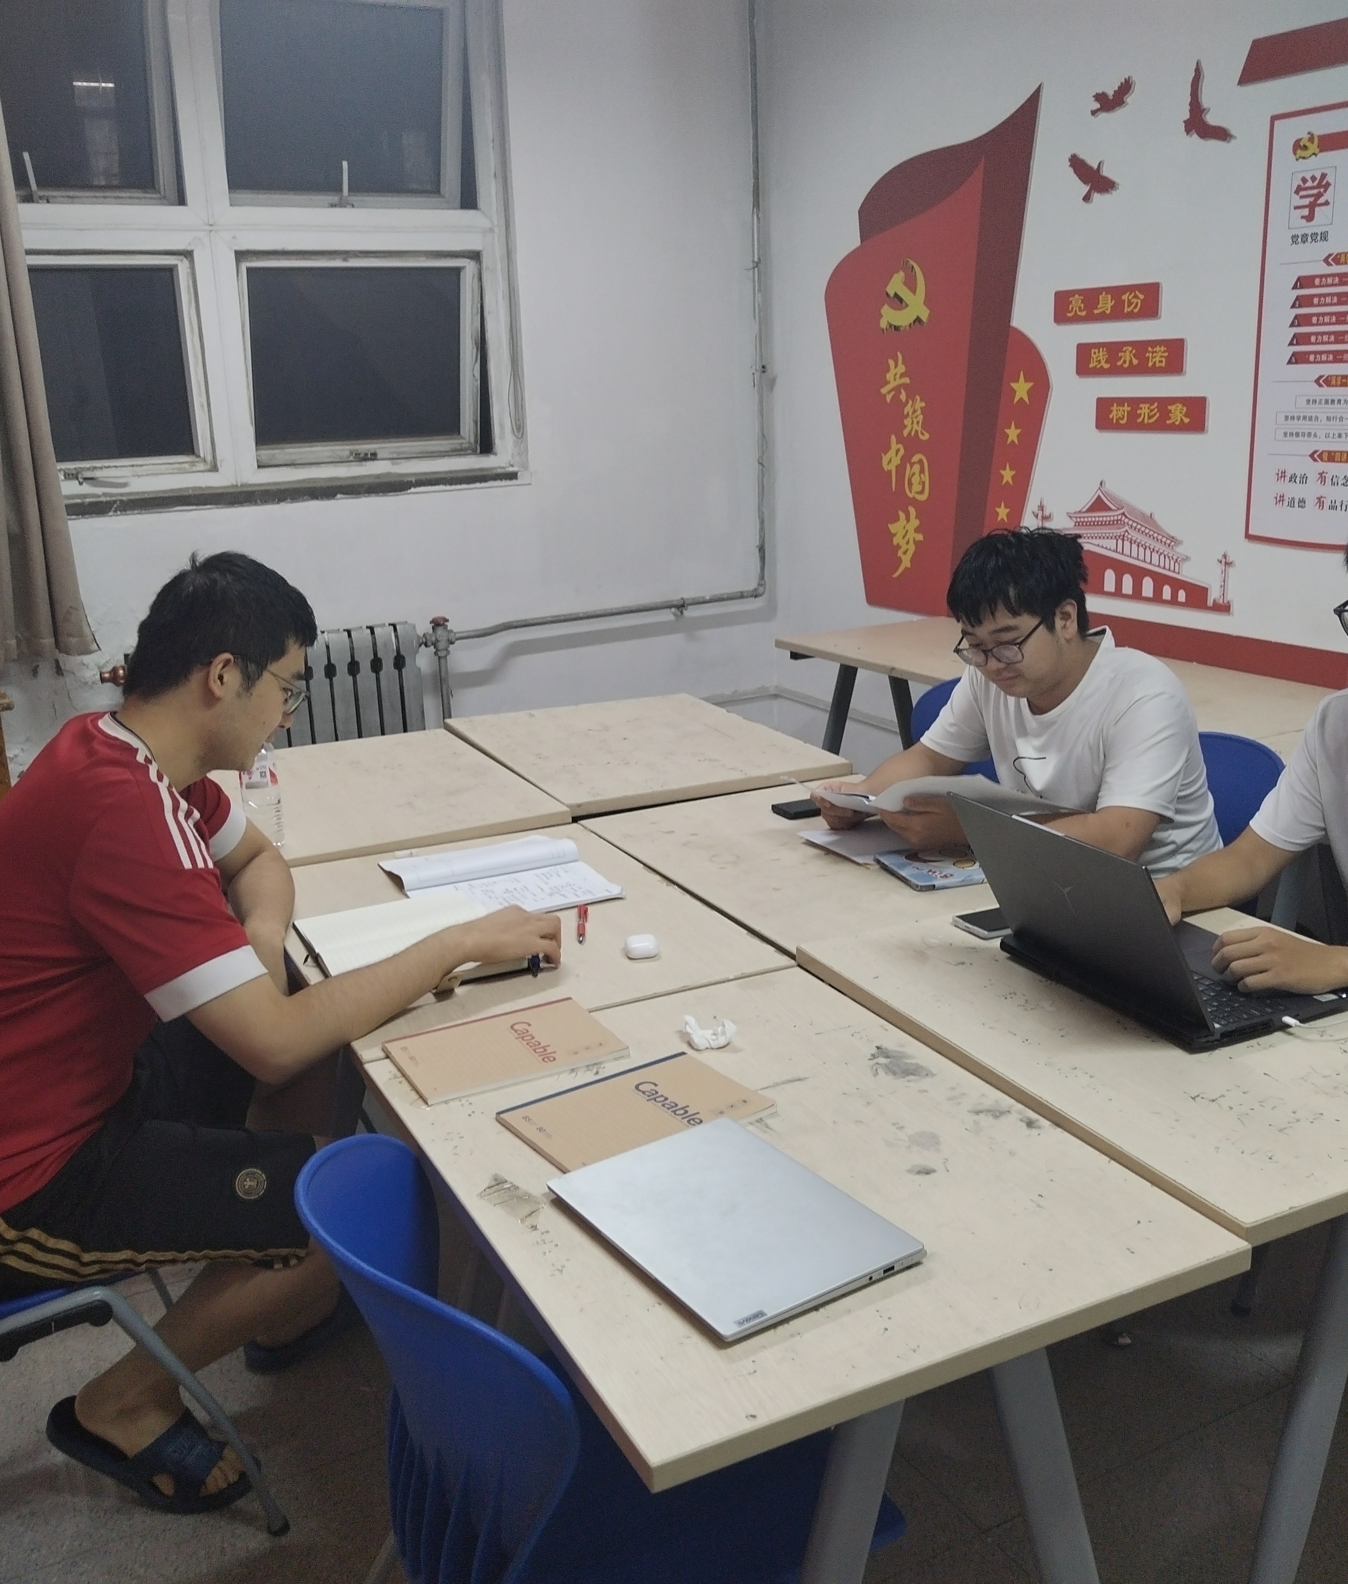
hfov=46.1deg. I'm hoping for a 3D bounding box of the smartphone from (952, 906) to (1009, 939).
[{"bbox_3d":[0.476,0.177,2.202,0.160,0.008,0.076,-9,17,-24],"label":"smartphone"}]

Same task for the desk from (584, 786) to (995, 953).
[{"bbox_3d":[0.287,0.450,2.768,0.600,0.729,0.800,-9,17,-23],"label":"desk"}]

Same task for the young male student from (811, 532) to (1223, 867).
[{"bbox_3d":[0.638,0.161,2.809,0.740,1.240,0.580,-13,19,-35],"label":"young male student"}]

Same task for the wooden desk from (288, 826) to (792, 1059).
[{"bbox_3d":[-0.260,0.544,2.480,0.600,0.739,0.800,-9,17,-24],"label":"wooden desk"}]

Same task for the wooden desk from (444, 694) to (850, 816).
[{"bbox_3d":[-0.069,0.255,3.482,0.600,0.752,0.800,-9,17,-23],"label":"wooden desk"}]

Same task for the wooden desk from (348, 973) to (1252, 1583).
[{"bbox_3d":[0.090,0.727,1.754,0.600,0.745,0.800,-9,17,-25],"label":"wooden desk"}]

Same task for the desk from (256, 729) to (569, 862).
[{"bbox_3d":[-0.609,0.352,3.202,0.600,0.750,0.800,-9,17,-23],"label":"desk"}]

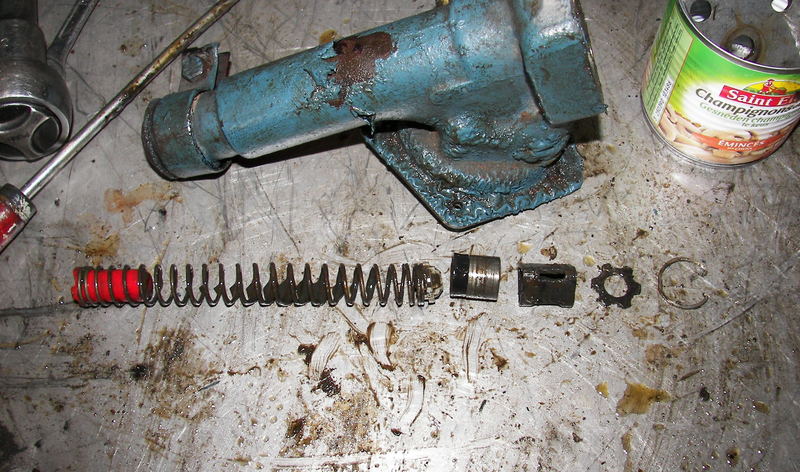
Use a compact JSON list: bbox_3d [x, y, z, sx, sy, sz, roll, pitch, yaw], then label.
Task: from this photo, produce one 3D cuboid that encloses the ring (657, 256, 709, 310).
[{"bbox_3d":[0.169,0.027,0.494,0.031,0.002,0.031,-2,68,4],"label":"ring"}]

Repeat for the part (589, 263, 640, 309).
[{"bbox_3d":[0.129,0.029,0.496,0.029,0.003,0.029,-2,68,4],"label":"part"}]

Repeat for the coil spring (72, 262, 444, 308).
[{"bbox_3d":[-0.085,0.030,0.501,0.220,0.025,0.025,-1,68,4],"label":"coil spring"}]

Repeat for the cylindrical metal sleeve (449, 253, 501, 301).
[{"bbox_3d":[0.045,0.024,0.492,0.028,0.026,0.026,5,69,6],"label":"cylindrical metal sleeve"}]

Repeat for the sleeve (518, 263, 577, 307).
[{"bbox_3d":[0.086,0.029,0.488,0.032,0.026,0.026,1,69,5],"label":"sleeve"}]

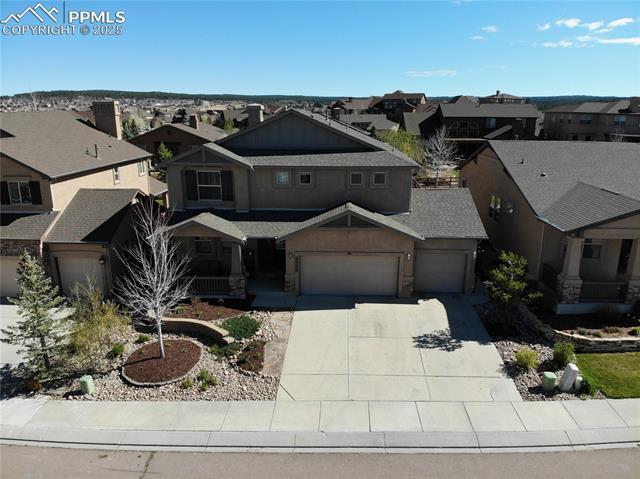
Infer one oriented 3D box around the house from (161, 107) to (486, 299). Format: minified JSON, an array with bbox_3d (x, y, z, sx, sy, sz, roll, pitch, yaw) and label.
[{"bbox_3d":[0.300,-3.494,27.209,15.800,9.100,14.200,0,18,1],"label":"house"}]

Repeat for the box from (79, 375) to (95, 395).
[{"bbox_3d":[-8.530,5.325,16.201,0.410,0.620,0.380,0,17,0],"label":"box"}]

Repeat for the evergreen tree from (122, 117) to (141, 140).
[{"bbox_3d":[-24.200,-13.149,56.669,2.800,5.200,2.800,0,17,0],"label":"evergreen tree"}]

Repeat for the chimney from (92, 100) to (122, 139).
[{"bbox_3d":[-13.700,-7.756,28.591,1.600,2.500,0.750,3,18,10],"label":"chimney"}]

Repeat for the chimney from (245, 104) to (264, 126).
[{"bbox_3d":[-4.100,-7.814,27.943,0.950,1.600,1.250,0,18,1],"label":"chimney"}]

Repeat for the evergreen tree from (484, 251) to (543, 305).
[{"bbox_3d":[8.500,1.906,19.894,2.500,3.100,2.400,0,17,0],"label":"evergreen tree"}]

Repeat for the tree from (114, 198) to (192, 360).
[{"bbox_3d":[-6.400,1.701,17.051,2.950,6.500,2.950,0,17,0],"label":"tree"}]

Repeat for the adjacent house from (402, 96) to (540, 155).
[{"bbox_3d":[18.500,-14.543,60.423,16.000,7.600,12.000,0,17,0],"label":"adjacent house"}]

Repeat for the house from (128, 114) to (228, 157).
[{"bbox_3d":[-15.400,-10.215,52.351,10.000,7.000,11.000,6,18,17],"label":"house"}]

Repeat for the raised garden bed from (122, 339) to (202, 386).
[{"bbox_3d":[-6.150,4.876,17.790,3.200,0.320,3.000,0,17,0],"label":"raised garden bed"}]

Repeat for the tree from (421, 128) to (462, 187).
[{"bbox_3d":[12.400,-8.341,45.078,4.100,6.200,4.100,0,17,0],"label":"tree"}]

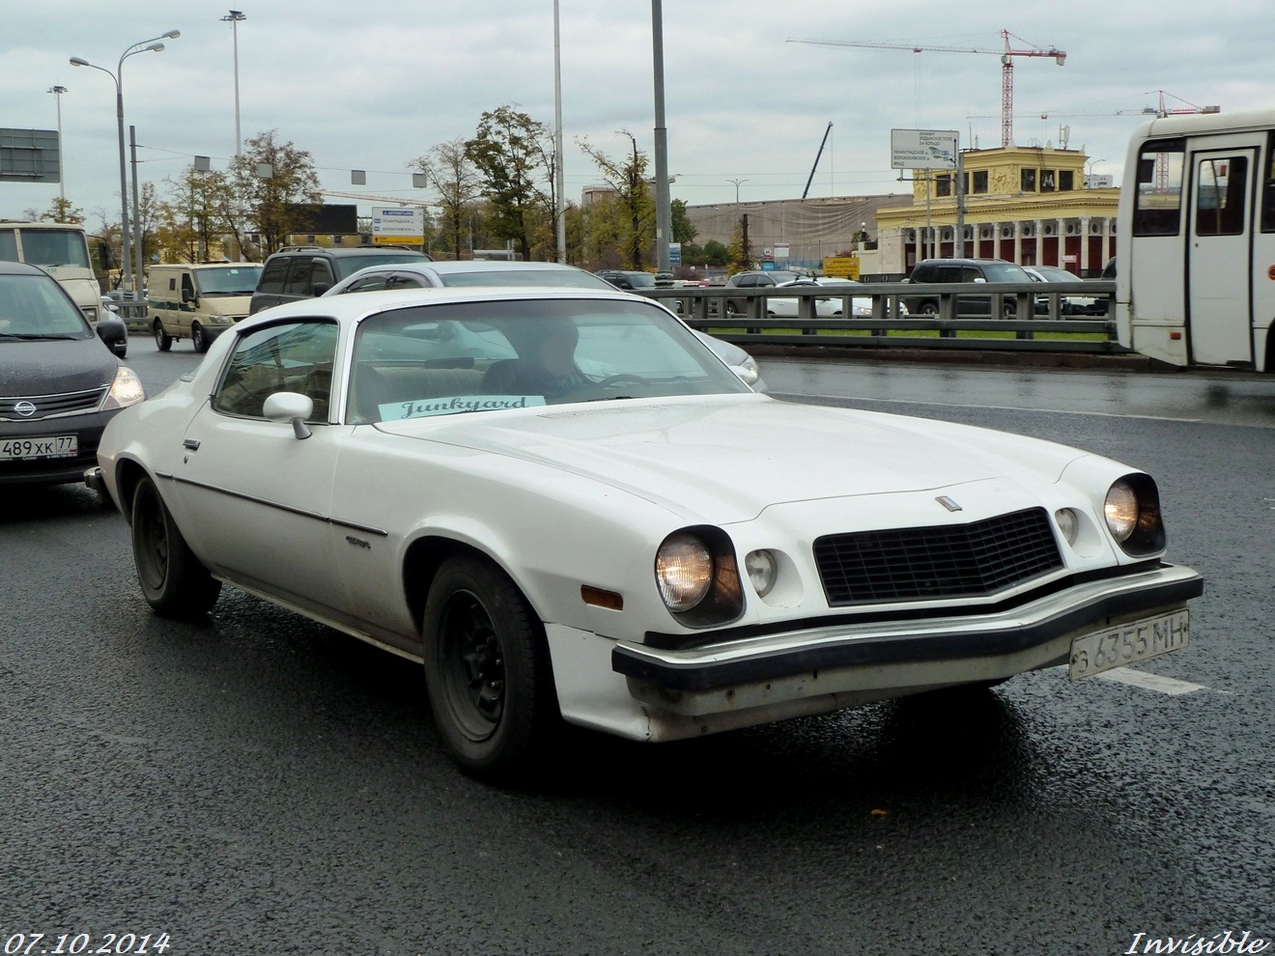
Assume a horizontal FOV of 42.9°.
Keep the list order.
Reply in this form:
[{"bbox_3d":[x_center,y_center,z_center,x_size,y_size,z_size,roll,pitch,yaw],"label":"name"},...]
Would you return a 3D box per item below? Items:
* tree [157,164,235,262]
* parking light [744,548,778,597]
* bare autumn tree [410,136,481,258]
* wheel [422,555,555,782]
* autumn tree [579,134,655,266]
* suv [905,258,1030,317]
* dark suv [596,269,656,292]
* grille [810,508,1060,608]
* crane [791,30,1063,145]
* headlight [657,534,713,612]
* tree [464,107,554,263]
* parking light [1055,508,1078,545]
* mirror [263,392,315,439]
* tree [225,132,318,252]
[{"bbox_3d":[-24.781,-13.241,91.496,4.524,8.650,4.297,-1,7,0],"label":"tree"},{"bbox_3d":[0.274,0.226,3.767,0.110,0.112,0.055,-6,8,-33],"label":"parking light"},{"bbox_3d":[-9.255,-12.100,78.493,3.496,8.700,3.321,-1,7,0],"label":"bare autumn tree"},{"bbox_3d":[-0.353,0.493,4.332,0.215,0.630,0.630,-6,8,-33],"label":"wheel"},{"bbox_3d":[-1.051,-12.682,79.480,4.200,8.586,4.200,-1,7,0],"label":"autumn tree"},{"bbox_3d":[8.511,-4.382,39.285,1.880,1.870,4.850,-5,8,-28],"label":"suv"},{"bbox_3d":[0.037,-6.844,59.897,1.820,1.700,4.550,-5,8,-26],"label":"dark suv"},{"bbox_3d":[0.762,0.191,3.837,0.770,0.175,0.200,-6,8,-33],"label":"grille"},{"bbox_3d":[59.751,-65.850,333.068,68.450,52.970,2.500,-5,7,-26],"label":"crane"},{"bbox_3d":[0.079,0.203,3.584,0.185,0.185,0.100,-6,8,-33],"label":"headlight"},{"bbox_3d":[-6.004,-12.517,76.426,4.165,9.860,3.956,-1,7,0],"label":"tree"},{"bbox_3d":[1.127,0.140,4.320,0.110,0.112,0.055,-6,8,-33],"label":"parking light"},{"bbox_3d":[-1.114,-0.201,5.179,0.170,0.155,0.130,-6,8,-33],"label":"mirror"},{"bbox_3d":[-17.617,-12.172,77.468,4.400,8.776,4.400,-3,7,-12],"label":"tree"}]

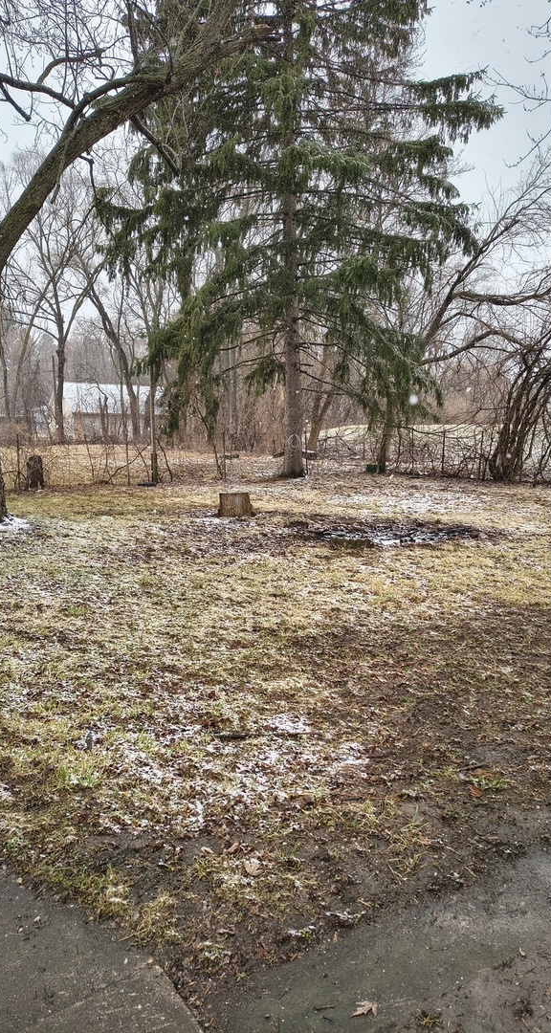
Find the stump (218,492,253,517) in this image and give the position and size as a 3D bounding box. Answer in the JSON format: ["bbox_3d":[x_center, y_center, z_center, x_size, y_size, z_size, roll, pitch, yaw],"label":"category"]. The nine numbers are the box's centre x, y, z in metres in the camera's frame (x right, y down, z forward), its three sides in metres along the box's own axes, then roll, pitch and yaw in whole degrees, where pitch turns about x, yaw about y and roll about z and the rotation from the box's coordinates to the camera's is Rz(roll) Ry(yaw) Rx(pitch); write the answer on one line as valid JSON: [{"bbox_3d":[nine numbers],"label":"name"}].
[{"bbox_3d":[-0.648,-0.220,11.931,0.560,0.370,0.540,0,8,0],"label":"stump"}]

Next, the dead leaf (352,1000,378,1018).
[{"bbox_3d":[0.239,1.315,1.911,0.083,0.014,0.060,-2,8,-18],"label":"dead leaf"}]

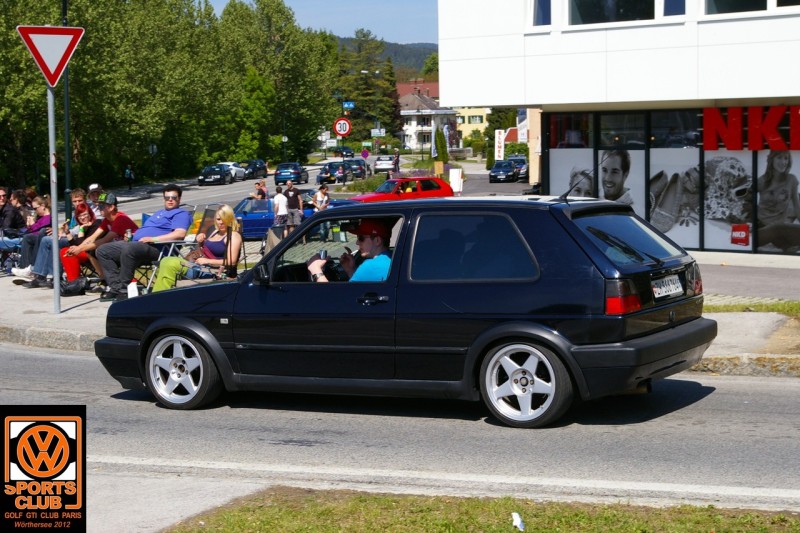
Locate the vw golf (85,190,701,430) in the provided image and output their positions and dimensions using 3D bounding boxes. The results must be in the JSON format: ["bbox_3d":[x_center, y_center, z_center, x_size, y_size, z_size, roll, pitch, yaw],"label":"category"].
[{"bbox_3d":[-0.005,0.232,9.957,4.030,1.340,1.690,0,4,29],"label":"vw golf"}]

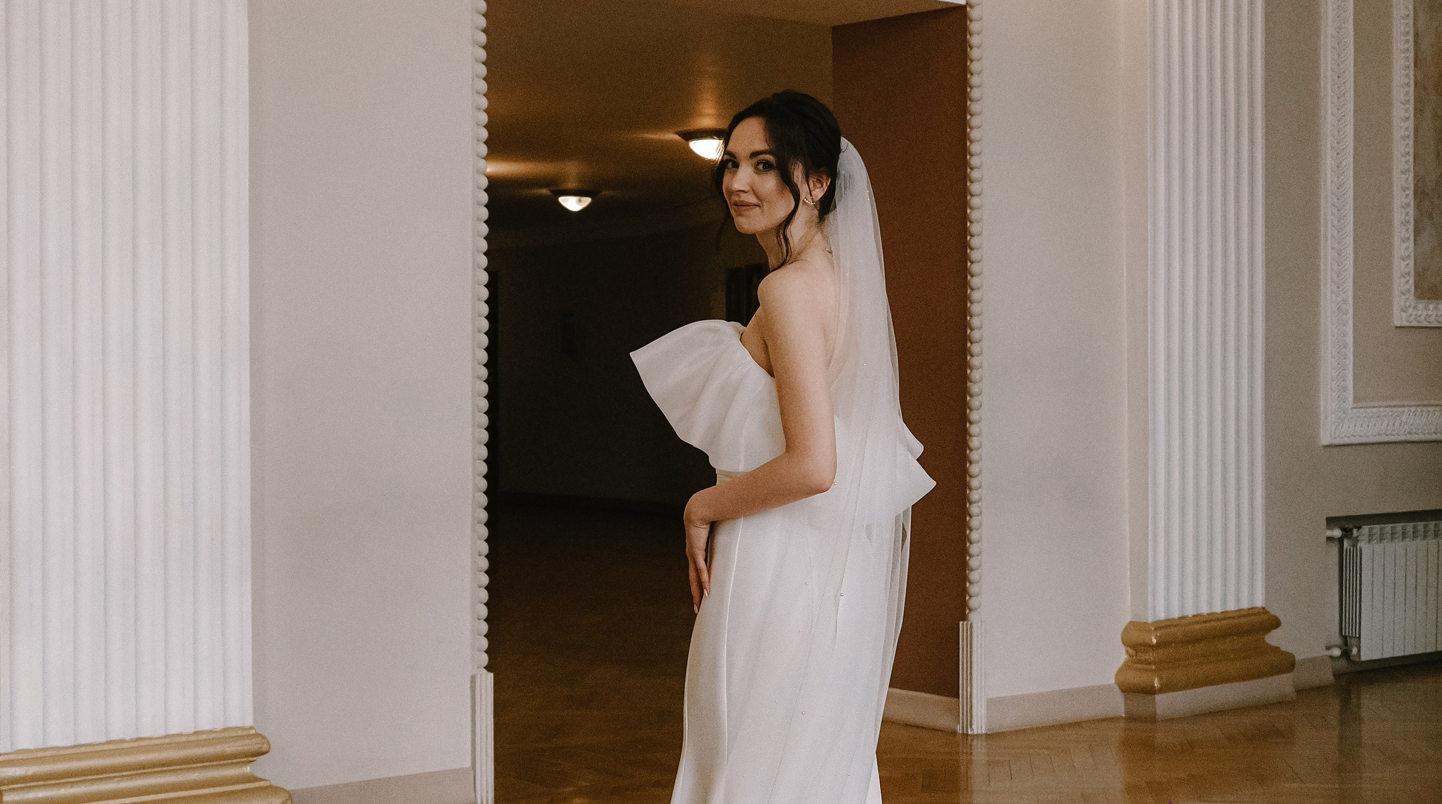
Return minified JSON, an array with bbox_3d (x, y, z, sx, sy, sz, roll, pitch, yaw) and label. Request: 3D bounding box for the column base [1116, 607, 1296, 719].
[{"bbox_3d":[1.894,1.006,8.176,0.860,0.360,0.170,-1,1,-37],"label":"column base"}]

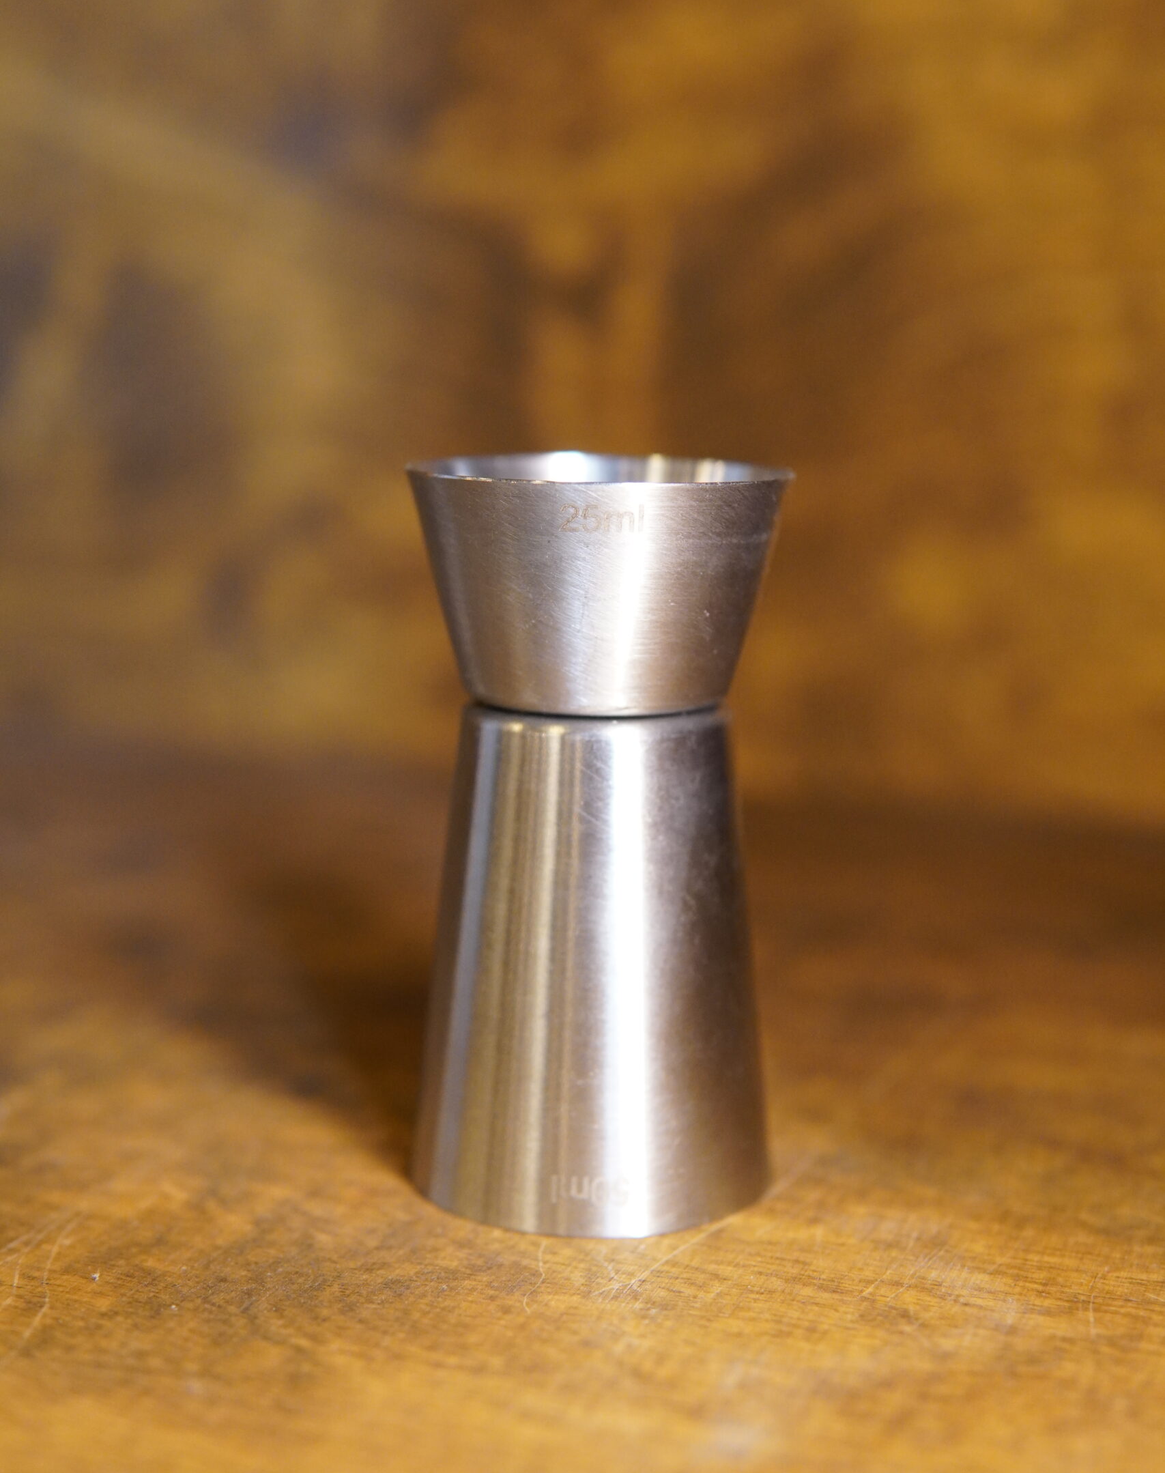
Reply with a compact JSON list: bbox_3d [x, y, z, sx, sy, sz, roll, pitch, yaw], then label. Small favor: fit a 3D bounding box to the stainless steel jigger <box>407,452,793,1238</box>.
[{"bbox_3d":[0.002,0.010,0.249,0.043,0.082,0.043,1,11,0],"label":"stainless steel jigger"}]

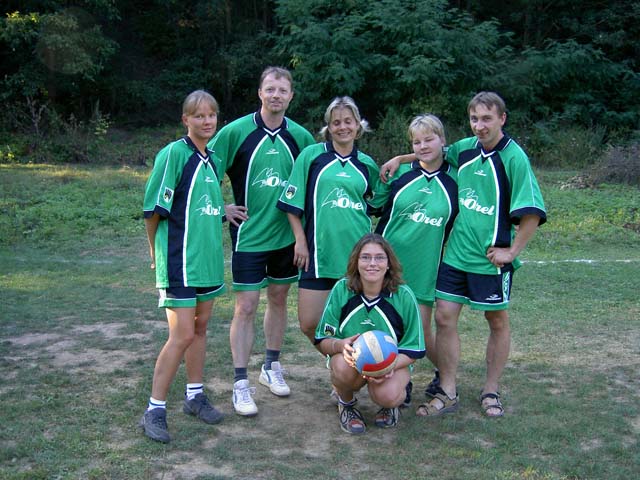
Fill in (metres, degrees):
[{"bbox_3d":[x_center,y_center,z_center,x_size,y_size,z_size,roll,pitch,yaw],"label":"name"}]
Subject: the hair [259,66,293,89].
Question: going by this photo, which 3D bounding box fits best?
[{"bbox_3d":[-0.233,-0.831,3.780,0.180,0.160,0.200,0,6,-3],"label":"hair"}]

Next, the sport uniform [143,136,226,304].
[{"bbox_3d":[-0.653,-0.132,3.450,0.460,0.730,0.290,-5,8,-41],"label":"sport uniform"}]

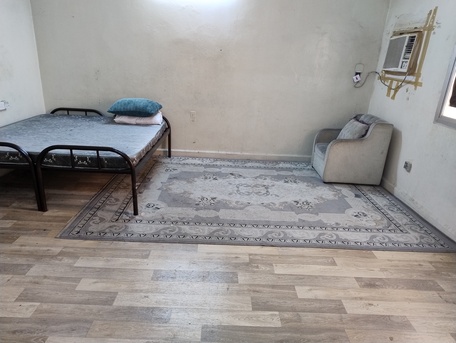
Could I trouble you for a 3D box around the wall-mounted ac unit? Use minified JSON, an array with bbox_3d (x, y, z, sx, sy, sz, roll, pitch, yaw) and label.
[{"bbox_3d":[2.104,-1.413,3.825,0.130,0.410,0.600,2,19,-2],"label":"wall-mounted ac unit"}]

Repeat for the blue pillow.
[{"bbox_3d":[-1.282,-0.900,4.416,0.690,0.220,0.410,2,19,-2],"label":"blue pillow"}]

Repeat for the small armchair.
[{"bbox_3d":[1.643,-0.328,4.342,0.770,0.820,0.690,2,19,-2],"label":"small armchair"}]

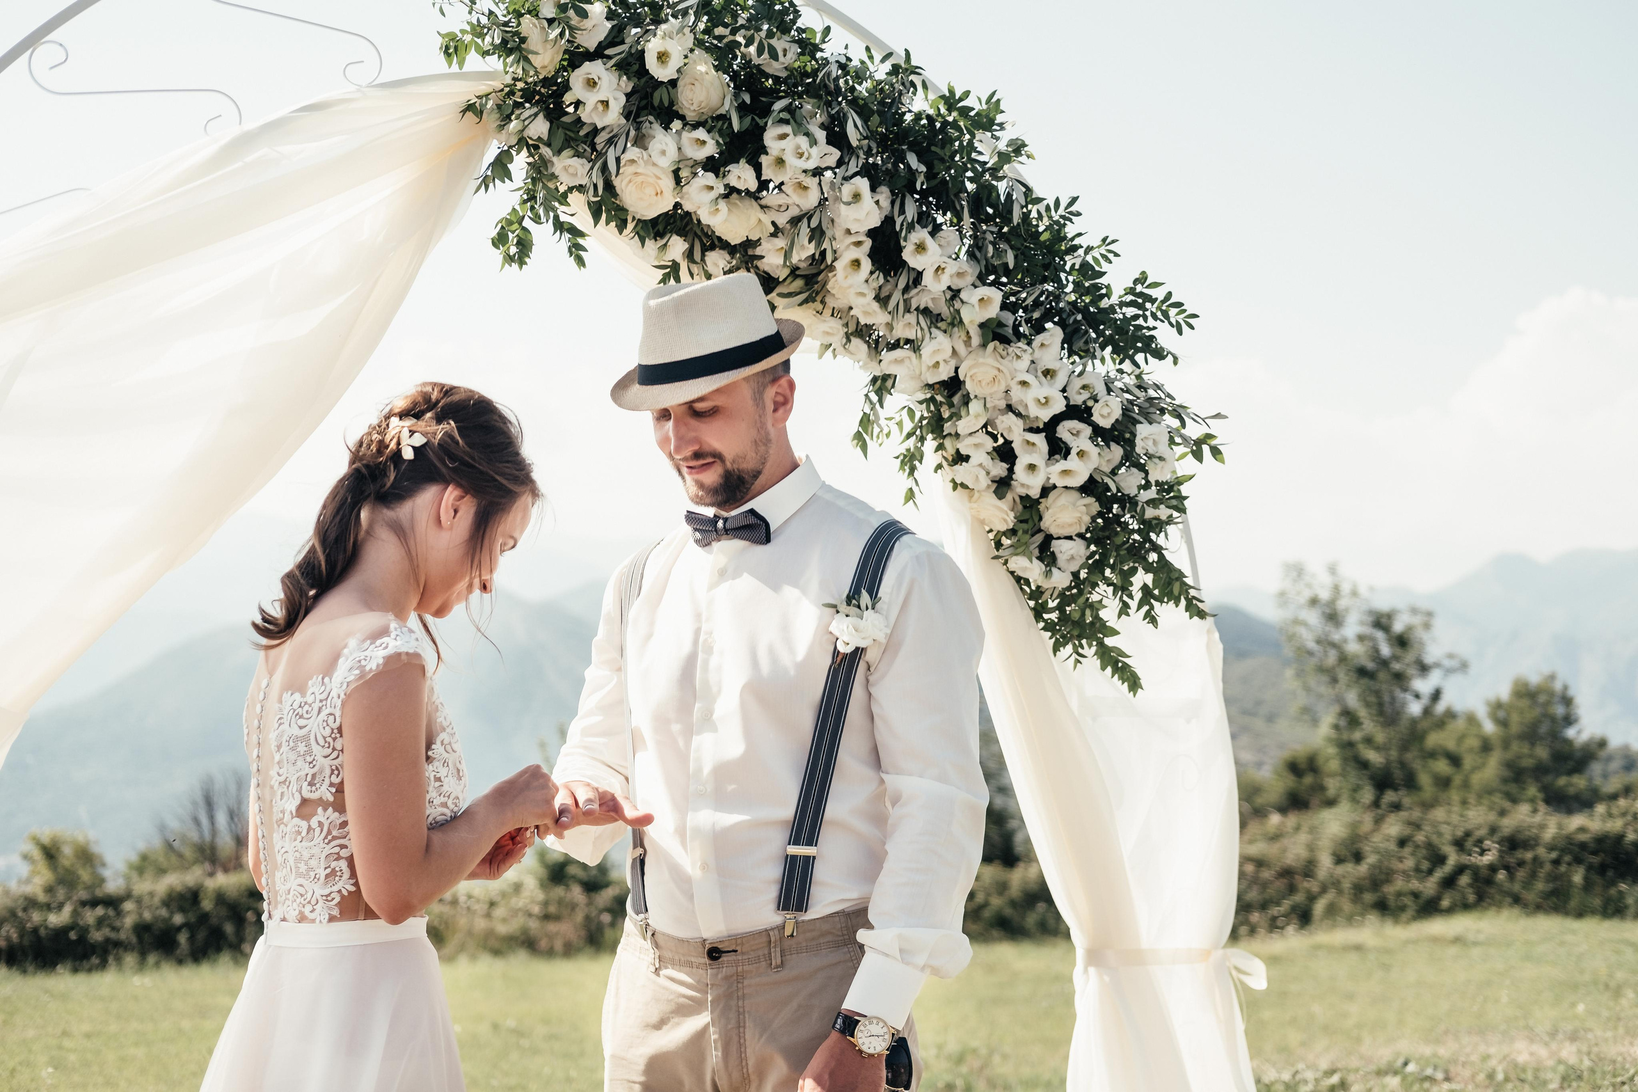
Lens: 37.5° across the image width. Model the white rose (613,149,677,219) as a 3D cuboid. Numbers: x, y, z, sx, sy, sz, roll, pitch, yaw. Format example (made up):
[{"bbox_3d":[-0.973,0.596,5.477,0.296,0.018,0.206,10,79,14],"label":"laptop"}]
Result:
[{"bbox_3d":[-0.254,-0.524,3.500,0.091,0.097,0.075,0,12,-3],"label":"white rose"}]

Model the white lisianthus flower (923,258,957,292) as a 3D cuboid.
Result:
[{"bbox_3d":[0.179,-0.403,3.580,0.053,0.052,0.044,0,20,6],"label":"white lisianthus flower"}]

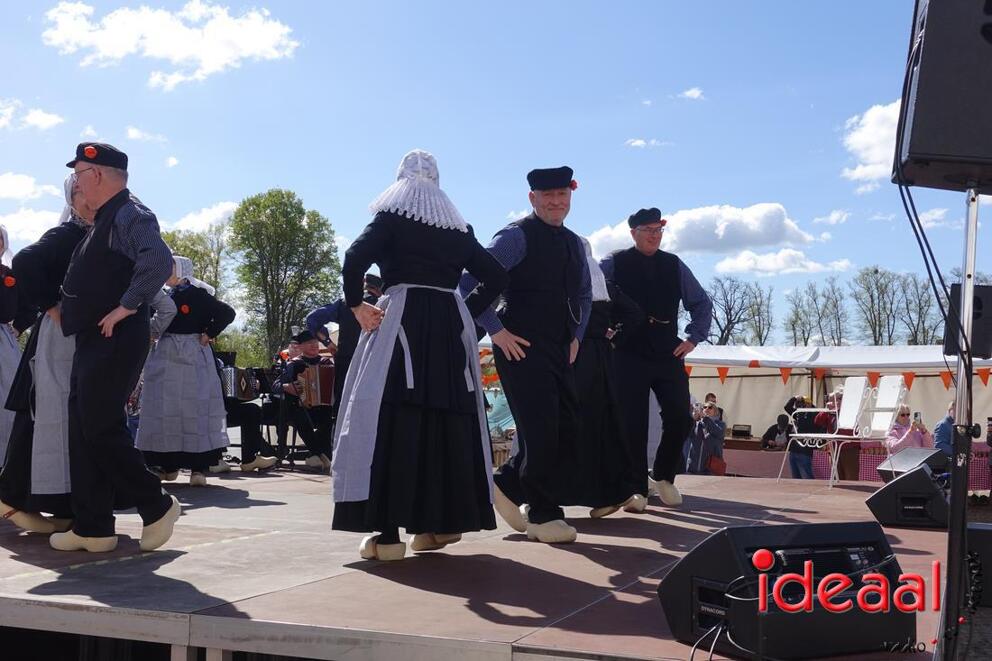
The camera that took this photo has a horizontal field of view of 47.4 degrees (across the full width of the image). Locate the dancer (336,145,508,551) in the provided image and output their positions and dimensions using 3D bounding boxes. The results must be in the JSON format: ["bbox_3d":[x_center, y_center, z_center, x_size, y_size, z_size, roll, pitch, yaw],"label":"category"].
[{"bbox_3d":[-0.323,0.097,4.770,0.700,1.680,0.620,2,-4,-21],"label":"dancer"}]

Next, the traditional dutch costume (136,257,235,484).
[{"bbox_3d":[-2.343,0.295,8.550,0.720,1.700,0.600,-1,-4,19],"label":"traditional dutch costume"}]

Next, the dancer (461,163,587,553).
[{"bbox_3d":[0.149,0.109,5.350,0.620,1.730,0.500,3,-5,-30],"label":"dancer"}]

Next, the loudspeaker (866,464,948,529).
[{"bbox_3d":[2.210,0.867,5.990,0.440,0.330,0.480,-1,-4,28],"label":"loudspeaker"}]

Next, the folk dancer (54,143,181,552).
[{"bbox_3d":[-1.625,0.069,4.850,0.520,1.760,0.570,1,-3,-10],"label":"folk dancer"}]

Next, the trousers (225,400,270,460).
[{"bbox_3d":[-2.334,0.885,10.200,0.620,0.620,0.450,-2,-4,38],"label":"trousers"}]

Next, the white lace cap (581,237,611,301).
[{"bbox_3d":[0.486,-0.374,6.500,0.400,0.380,0.360,-1,-4,24],"label":"white lace cap"}]

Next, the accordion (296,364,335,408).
[{"bbox_3d":[-1.641,0.521,10.500,0.430,0.420,0.240,0,-3,2],"label":"accordion"}]

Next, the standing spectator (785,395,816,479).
[{"bbox_3d":[4.180,1.700,15.500,0.520,1.650,0.450,-1,-4,21],"label":"standing spectator"}]

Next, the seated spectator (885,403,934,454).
[{"bbox_3d":[5.220,1.630,14.300,0.520,1.400,0.500,1,-3,-3],"label":"seated spectator"}]

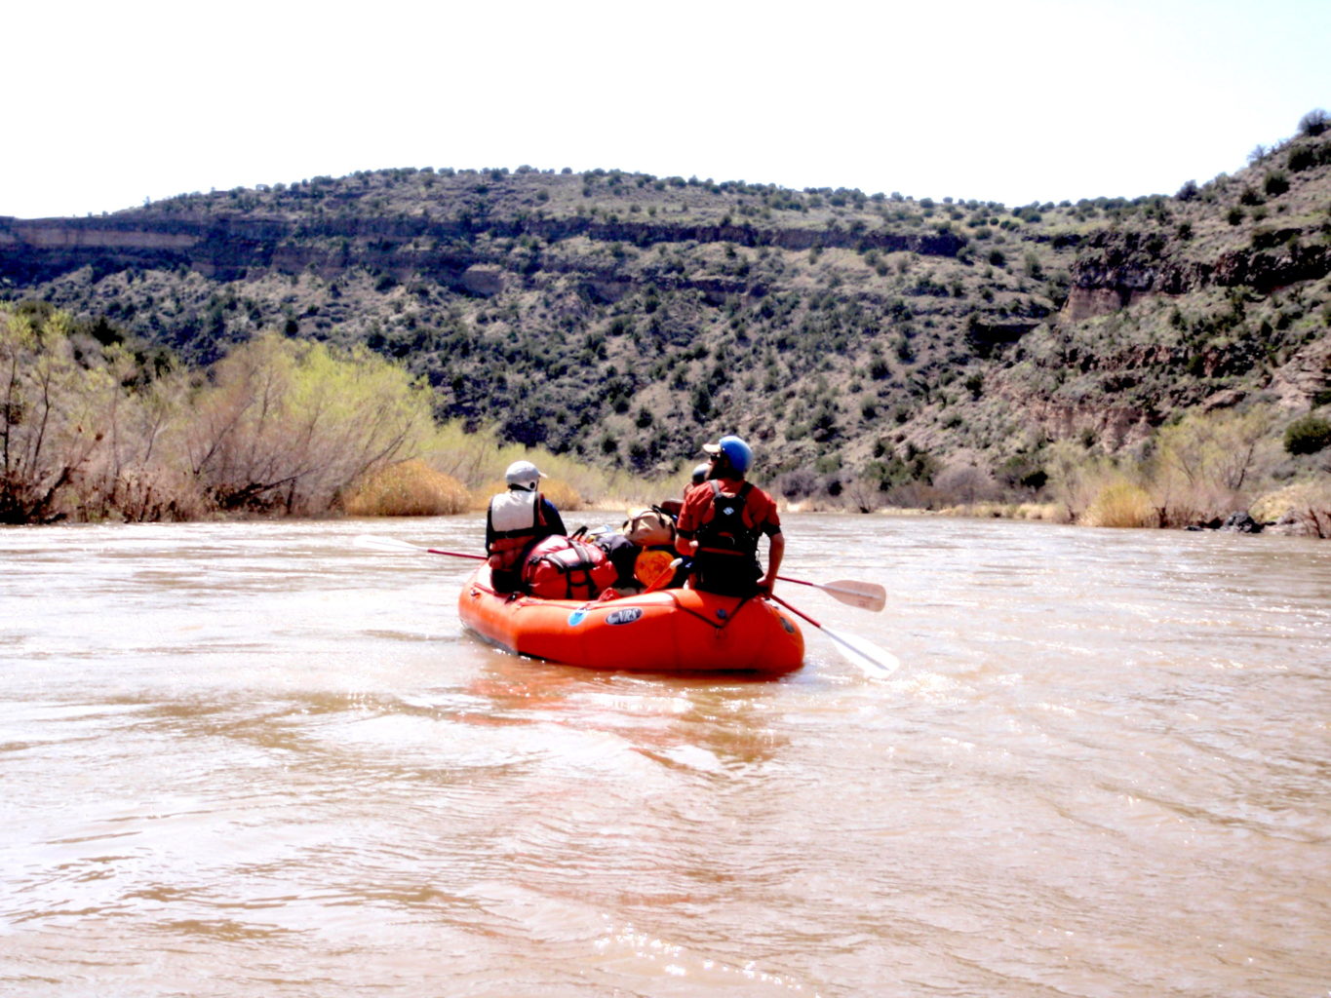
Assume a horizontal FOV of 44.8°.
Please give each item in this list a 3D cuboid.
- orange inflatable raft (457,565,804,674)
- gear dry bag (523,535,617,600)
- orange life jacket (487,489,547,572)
[{"bbox_3d":[-0.350,0.775,11.200,1.820,0.660,3.950,0,0,-19],"label":"orange inflatable raft"},{"bbox_3d":[-0.619,0.459,10.400,0.620,0.460,0.420,0,0,10],"label":"gear dry bag"},{"bbox_3d":[-1.012,0.211,10.950,0.410,0.550,0.300,0,0,16],"label":"orange life jacket"}]

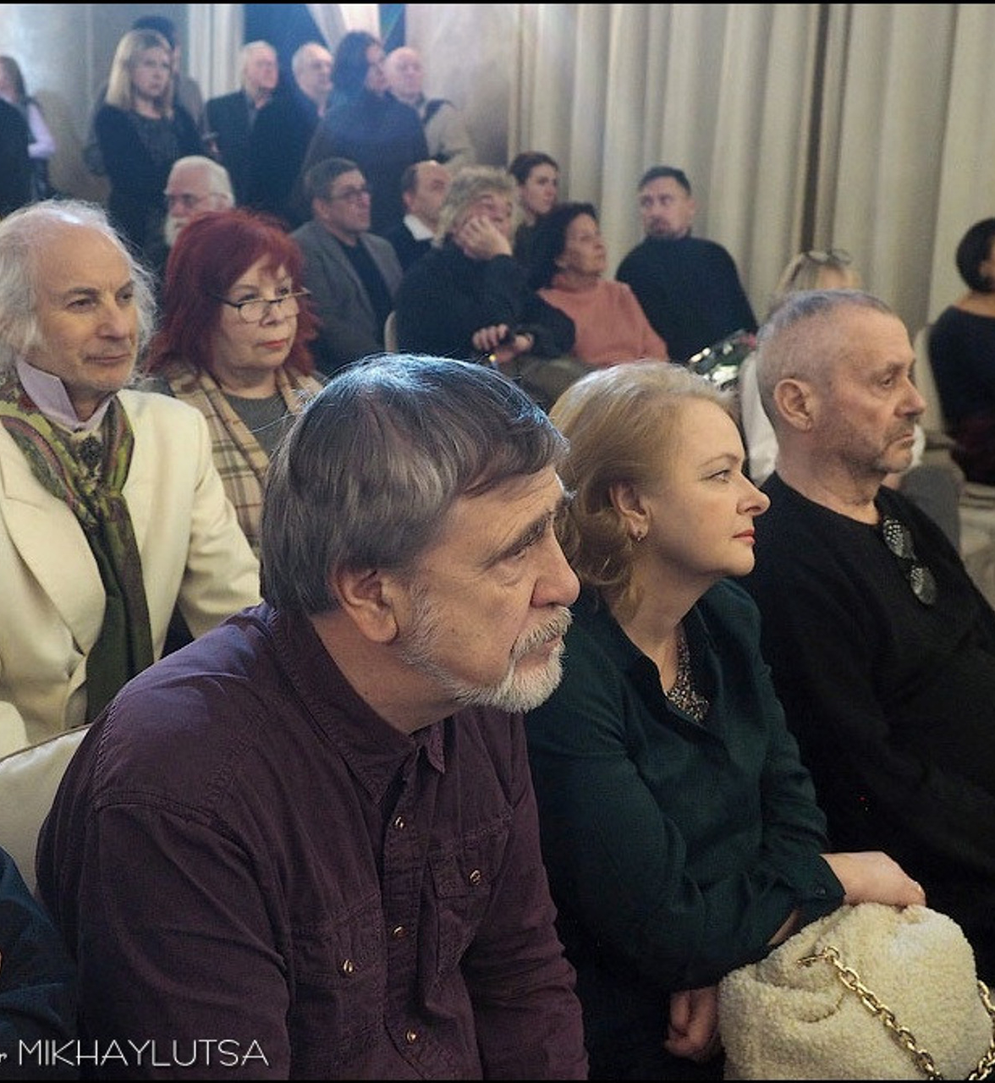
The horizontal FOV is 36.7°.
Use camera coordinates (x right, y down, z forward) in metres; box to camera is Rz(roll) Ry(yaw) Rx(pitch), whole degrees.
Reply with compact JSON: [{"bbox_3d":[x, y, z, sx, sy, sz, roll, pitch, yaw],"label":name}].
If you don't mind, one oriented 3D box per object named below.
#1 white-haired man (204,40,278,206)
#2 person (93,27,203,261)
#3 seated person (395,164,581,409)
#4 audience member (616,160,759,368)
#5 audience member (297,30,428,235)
[{"bbox_3d":[-1.122,-1.440,7.070,0.520,1.750,0.330,-10,20,-36],"label":"white-haired man"},{"bbox_3d":[-1.219,-0.936,5.360,0.470,1.690,0.320,-6,18,-27],"label":"person"},{"bbox_3d":[0.010,-0.432,4.400,0.540,1.280,0.740,-13,22,-43],"label":"seated person"},{"bbox_3d":[0.574,-0.601,5.083,0.560,1.290,0.750,4,16,8],"label":"audience member"},{"bbox_3d":[-0.547,-1.135,6.034,0.360,1.740,0.500,5,16,12],"label":"audience member"}]

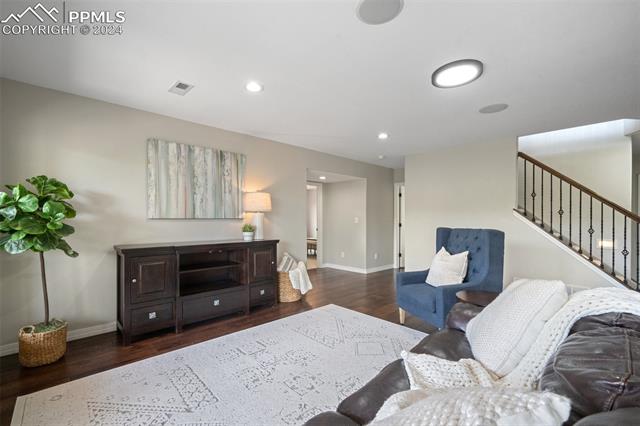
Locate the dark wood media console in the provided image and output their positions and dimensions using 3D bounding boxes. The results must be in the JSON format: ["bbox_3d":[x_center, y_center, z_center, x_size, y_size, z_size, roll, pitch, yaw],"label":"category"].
[{"bbox_3d":[-1.380,0.815,3.248,1.820,0.920,0.515,1,-2,-43],"label":"dark wood media console"}]

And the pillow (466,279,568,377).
[{"bbox_3d":[1.072,0.582,1.470,0.160,0.480,0.480,35,4,15],"label":"pillow"}]

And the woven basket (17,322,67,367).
[{"bbox_3d":[-2.382,1.119,2.297,0.290,0.275,0.290,1,-2,-43],"label":"woven basket"}]

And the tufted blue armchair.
[{"bbox_3d":[1.393,0.723,2.908,0.820,1.085,0.730,0,-1,-20],"label":"tufted blue armchair"}]

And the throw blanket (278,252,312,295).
[{"bbox_3d":[-0.374,0.880,4.041,0.480,0.620,0.380,0,-1,-1],"label":"throw blanket"}]

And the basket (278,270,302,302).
[{"bbox_3d":[-0.459,1.070,4.027,0.370,0.440,0.370,0,-1,0],"label":"basket"}]

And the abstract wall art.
[{"bbox_3d":[-1.534,-0.383,3.472,1.210,0.915,0.040,1,-2,-43],"label":"abstract wall art"}]

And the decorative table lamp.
[{"bbox_3d":[-0.872,0.035,3.773,0.390,0.690,0.390,0,-1,0],"label":"decorative table lamp"}]

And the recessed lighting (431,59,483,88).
[{"bbox_3d":[1.155,-1.160,2.256,0.420,0.050,0.420,0,-1,0],"label":"recessed lighting"}]

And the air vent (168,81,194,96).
[{"bbox_3d":[-1.322,-1.172,2.535,0.145,0.020,0.285,1,-2,-43],"label":"air vent"}]

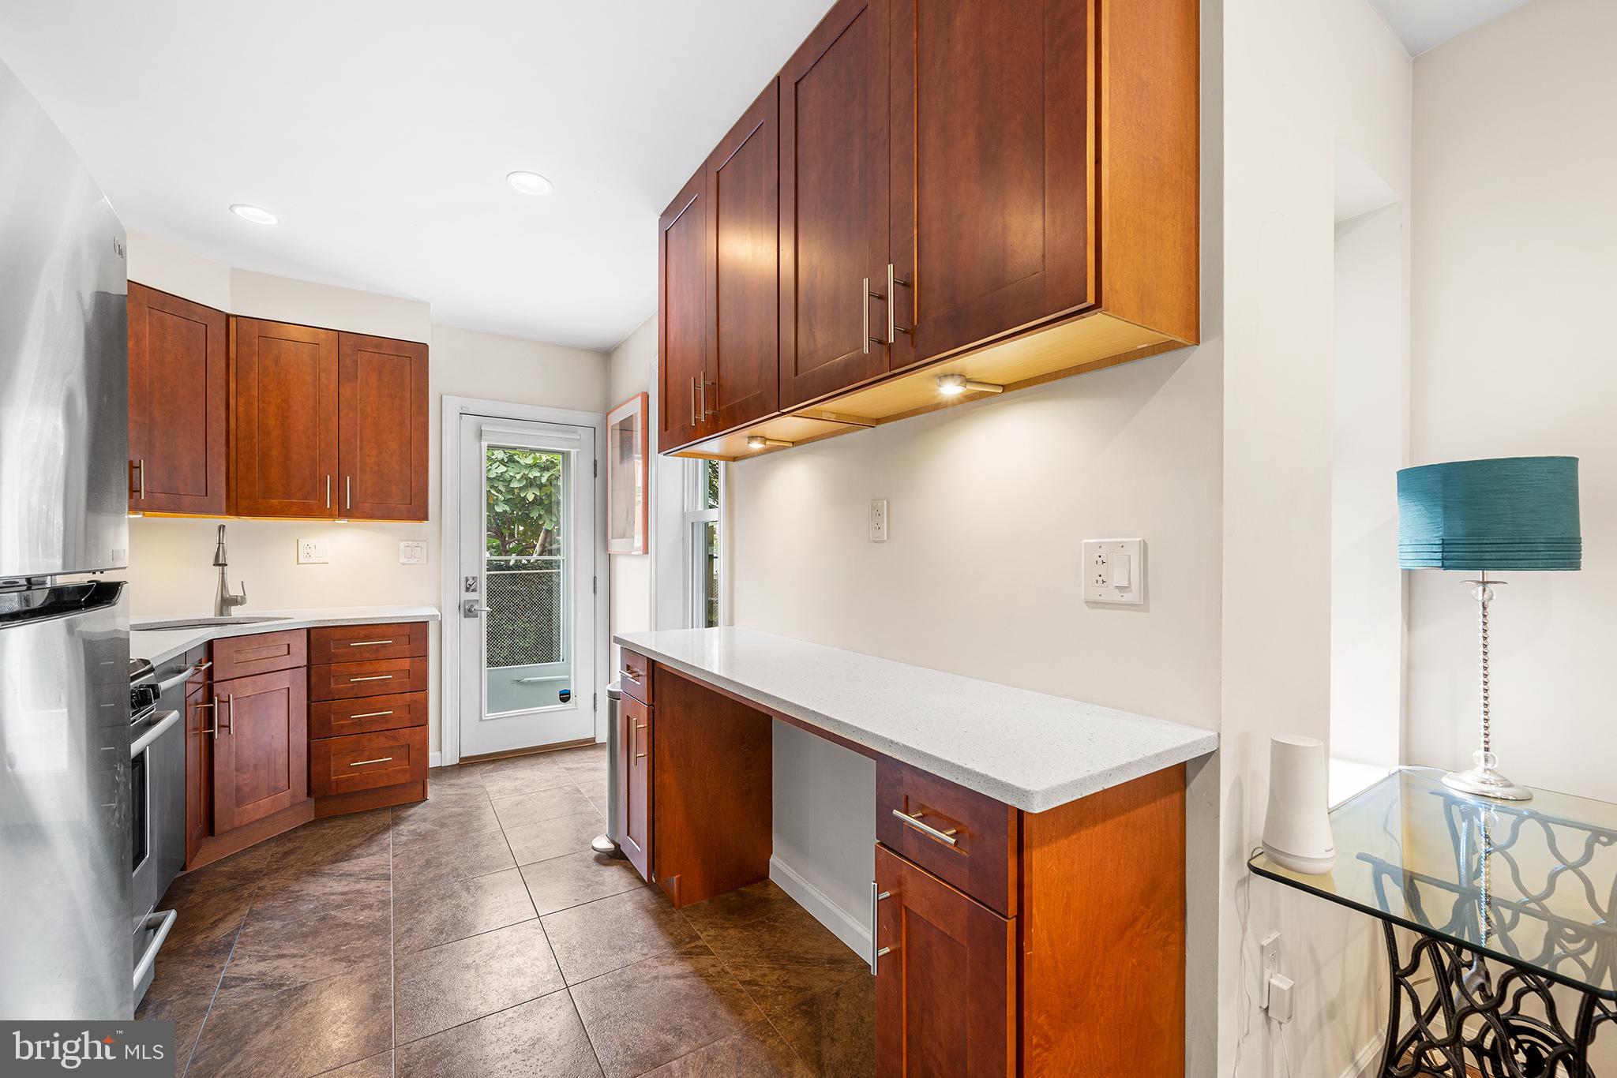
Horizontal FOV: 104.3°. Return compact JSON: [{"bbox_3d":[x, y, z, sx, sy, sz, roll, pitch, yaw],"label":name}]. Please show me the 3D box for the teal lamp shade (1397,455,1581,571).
[{"bbox_3d":[1.506,-0.047,1.403,0.276,0.229,0.276,1,-1,-34],"label":"teal lamp shade"}]

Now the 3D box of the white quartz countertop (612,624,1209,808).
[{"bbox_3d":[0.005,0.365,1.714,0.507,0.029,1.795,1,-1,-34],"label":"white quartz countertop"}]

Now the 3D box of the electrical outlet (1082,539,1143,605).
[{"bbox_3d":[0.610,0.065,1.261,0.012,0.125,0.125,1,-1,-34],"label":"electrical outlet"}]

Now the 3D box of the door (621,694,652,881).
[{"bbox_3d":[-0.598,0.841,2.186,0.020,0.575,0.278,0,-1,-34],"label":"door"}]

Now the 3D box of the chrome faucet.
[{"bbox_3d":[-2.654,0.147,2.884,0.115,0.426,0.260,1,-1,-40],"label":"chrome faucet"}]

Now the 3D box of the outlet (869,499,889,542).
[{"bbox_3d":[0.207,-0.054,1.849,0.010,0.122,0.078,1,-1,-34],"label":"outlet"}]

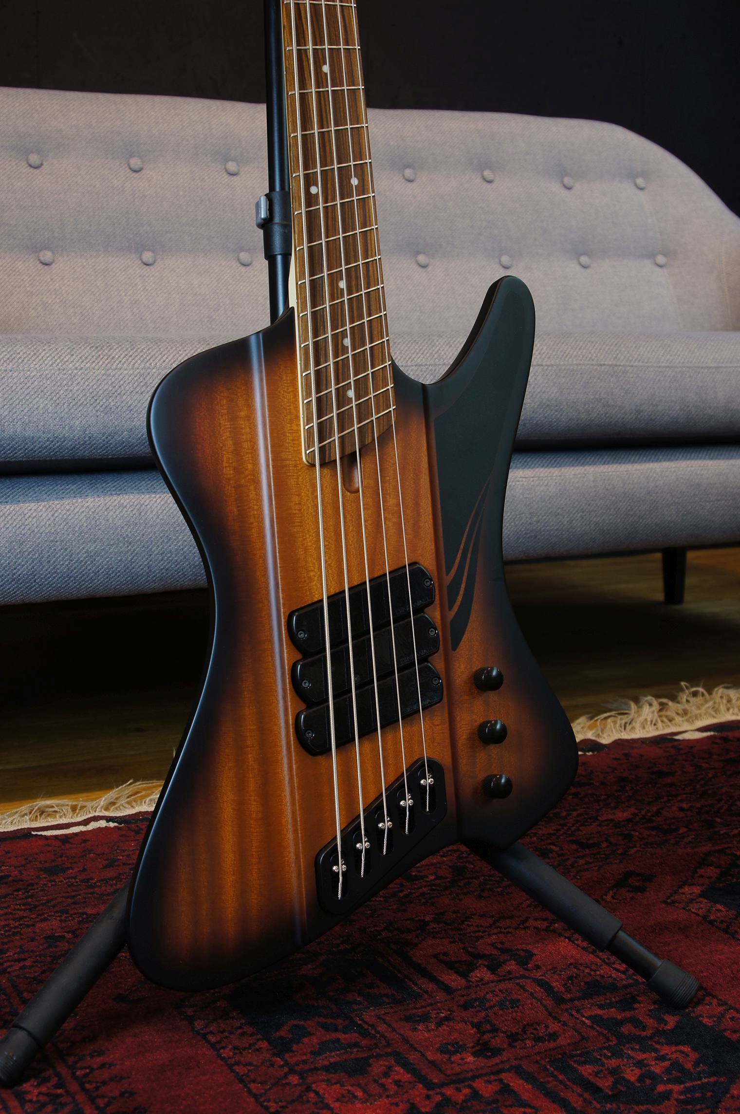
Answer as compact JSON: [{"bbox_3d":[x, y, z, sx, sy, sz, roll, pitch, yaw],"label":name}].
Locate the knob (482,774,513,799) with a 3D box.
[{"bbox_3d":[0.095,0.170,1.185,0.018,0.018,0.017,-3,-4,-20],"label":"knob"}]

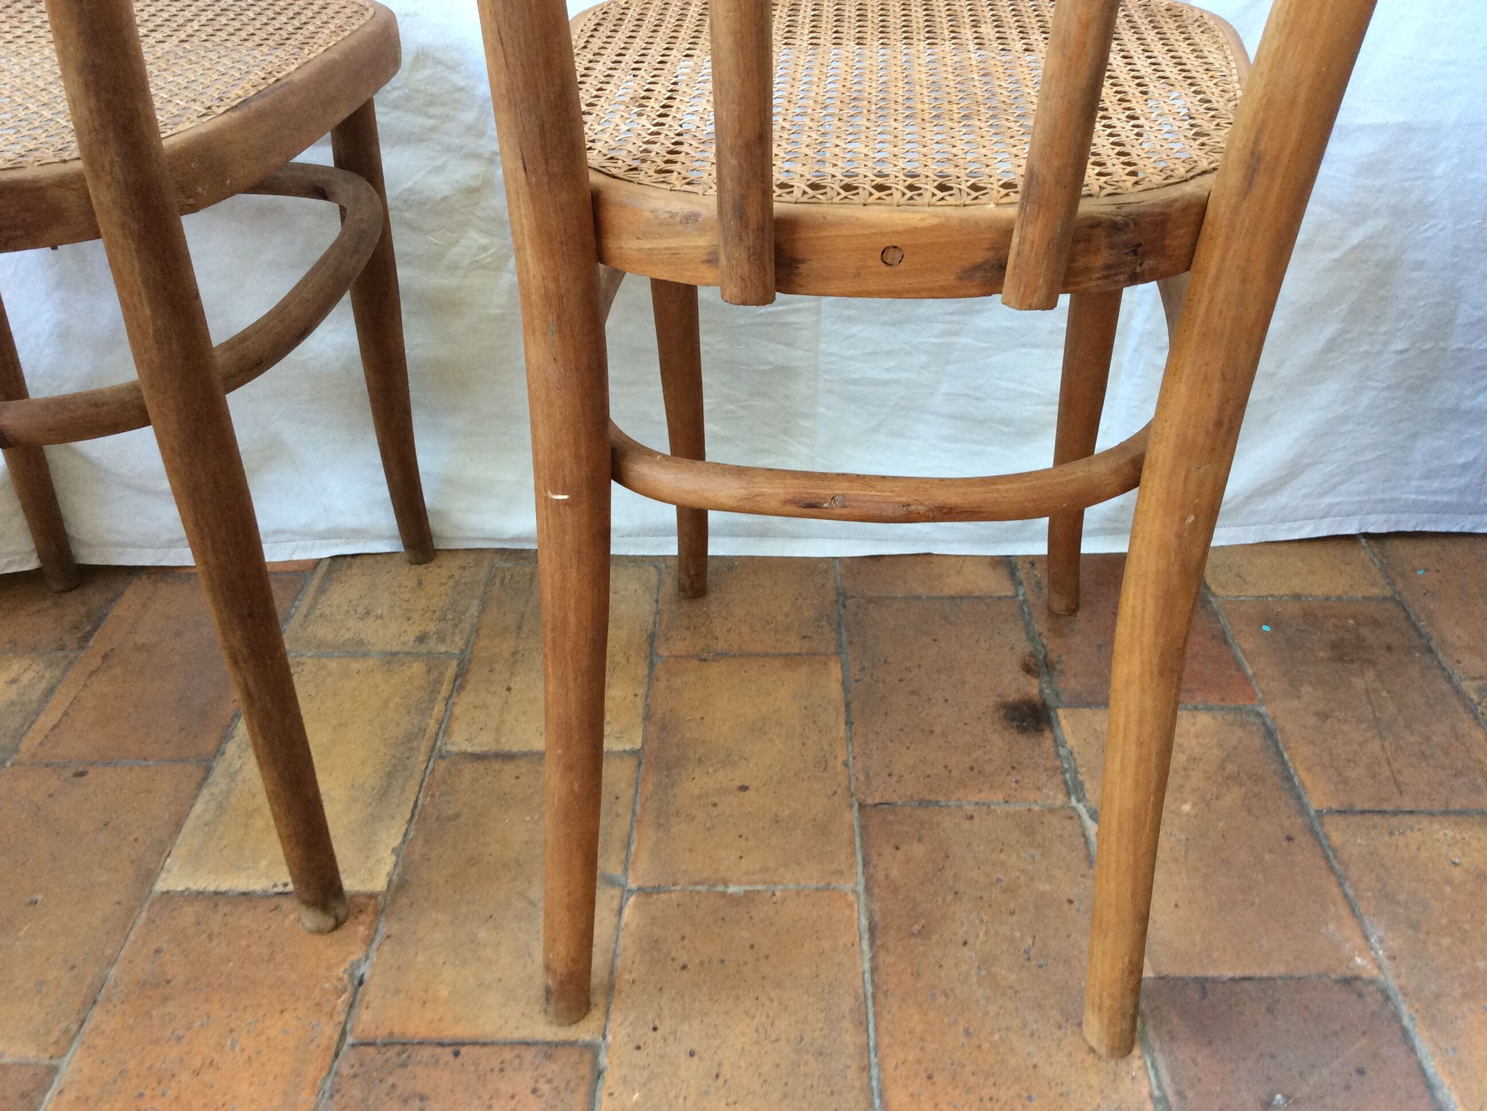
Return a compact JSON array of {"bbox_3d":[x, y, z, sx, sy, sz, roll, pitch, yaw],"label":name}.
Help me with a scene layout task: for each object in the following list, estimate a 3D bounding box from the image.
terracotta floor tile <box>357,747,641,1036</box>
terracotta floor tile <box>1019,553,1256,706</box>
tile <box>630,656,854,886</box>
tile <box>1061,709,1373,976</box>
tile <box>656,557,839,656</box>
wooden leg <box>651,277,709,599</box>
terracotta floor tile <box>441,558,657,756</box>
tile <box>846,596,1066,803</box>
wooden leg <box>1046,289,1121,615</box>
[{"bbox_3d":[-0.154,0.221,0.909,0.149,0.017,0.249,0,33,2],"label":"terracotta floor tile"},{"bbox_3d":[0.318,0.053,1.153,0.150,0.017,0.247,0,33,2],"label":"terracotta floor tile"},{"bbox_3d":[0.003,0.156,1.004,0.148,0.017,0.245,0,33,2],"label":"tile"},{"bbox_3d":[0.312,0.192,0.938,0.150,0.017,0.250,0,33,2],"label":"tile"},{"bbox_3d":[0.008,0.019,1.216,0.148,0.017,0.247,0,33,2],"label":"tile"},{"bbox_3d":[-0.047,-0.128,1.048,0.038,0.420,0.042,4,41,6],"label":"wooden leg"},{"bbox_3d":[-0.149,0.085,1.121,0.149,0.017,0.246,0,33,2],"label":"terracotta floor tile"},{"bbox_3d":[0.159,0.112,1.067,0.150,0.017,0.246,0,33,2],"label":"tile"},{"bbox_3d":[0.251,-0.117,1.019,0.038,0.420,0.042,1,41,8],"label":"wooden leg"}]

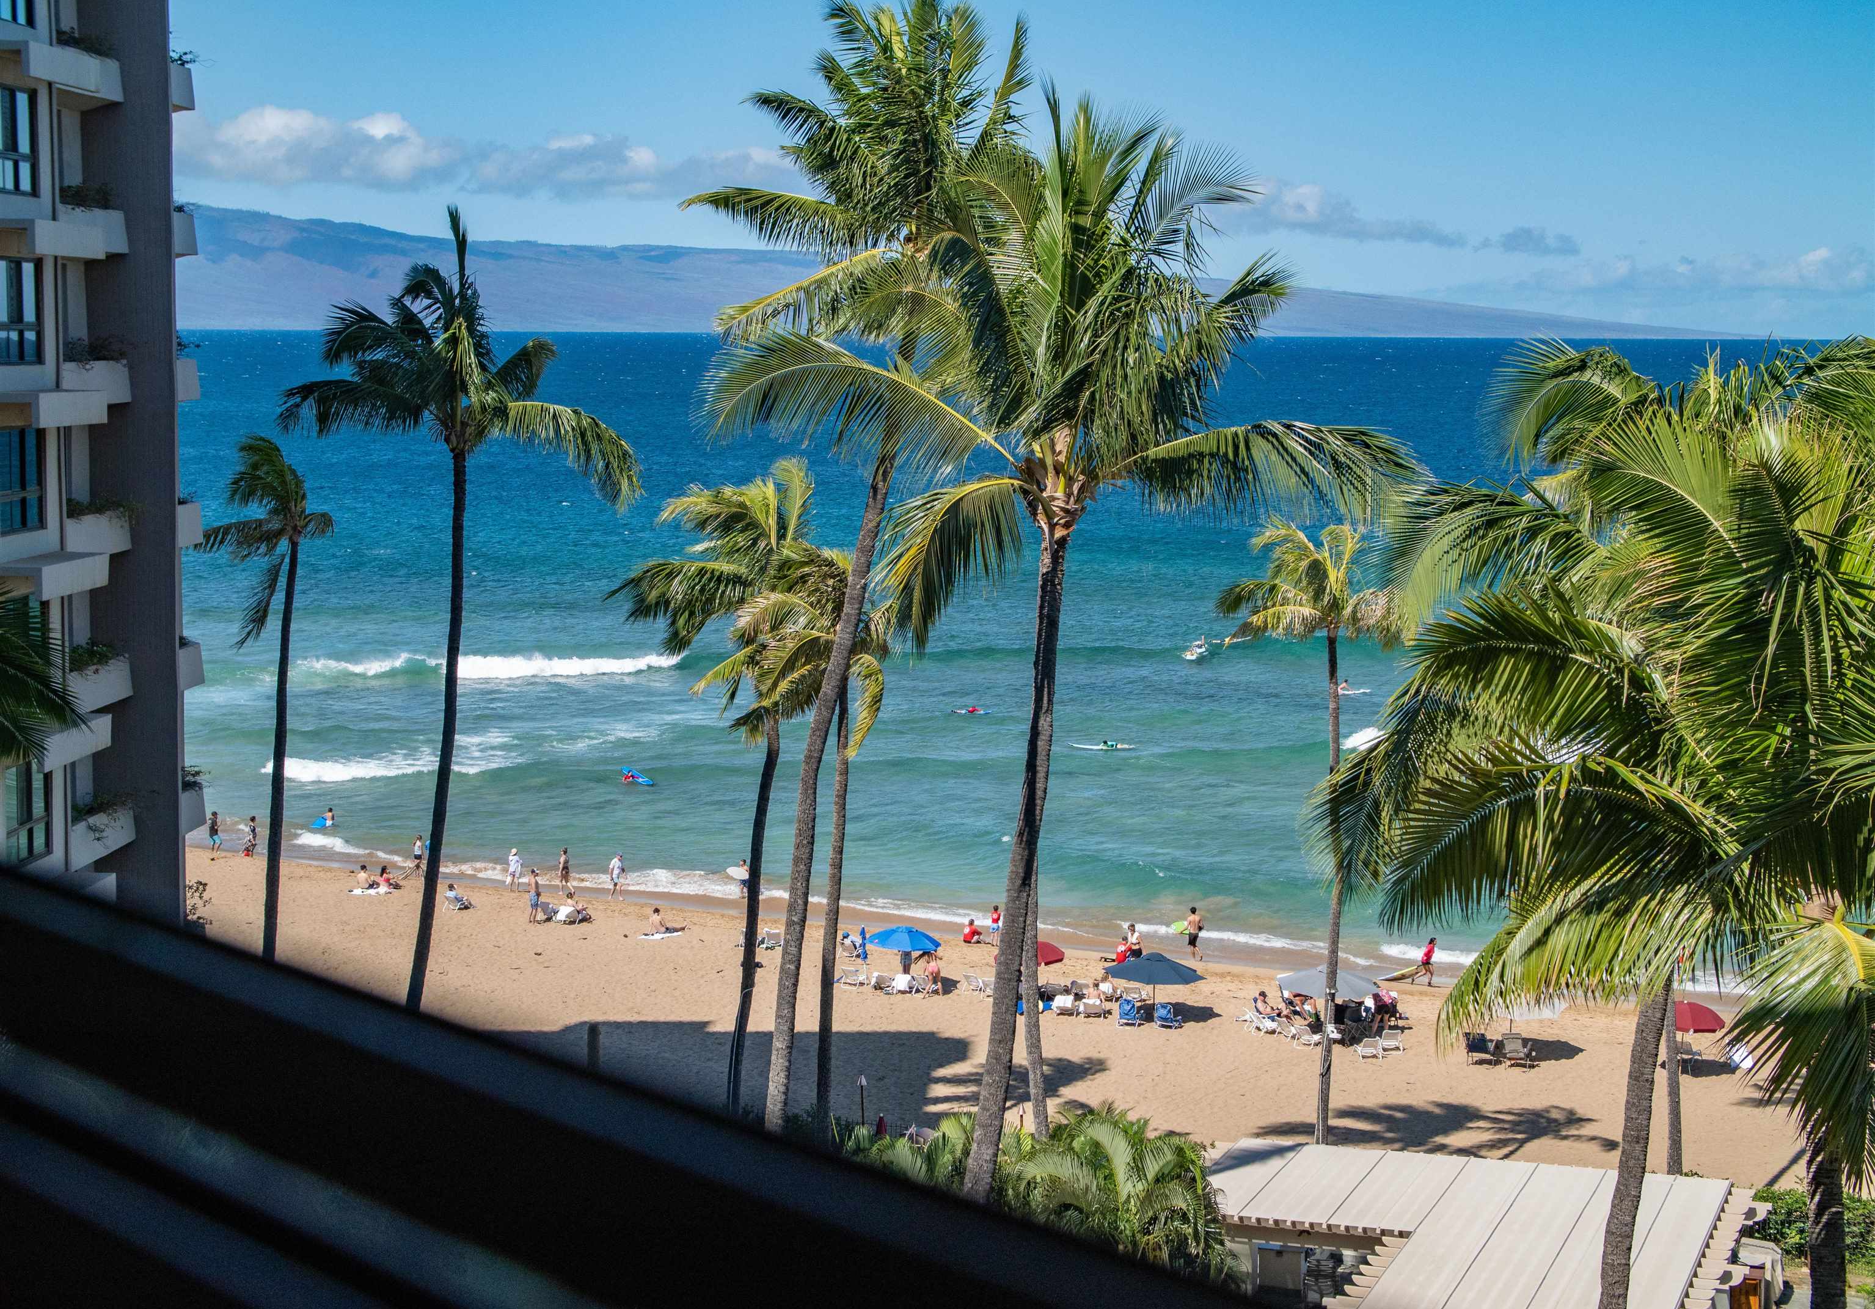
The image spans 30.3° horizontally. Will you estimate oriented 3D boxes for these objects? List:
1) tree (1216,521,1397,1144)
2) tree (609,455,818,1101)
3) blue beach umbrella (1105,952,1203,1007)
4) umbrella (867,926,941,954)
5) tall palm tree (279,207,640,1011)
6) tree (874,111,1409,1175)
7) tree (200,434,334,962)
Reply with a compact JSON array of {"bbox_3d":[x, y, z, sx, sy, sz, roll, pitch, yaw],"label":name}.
[{"bbox_3d":[7.247,4.529,68.725,3.679,14.352,4.000,0,5,0],"label":"tree"},{"bbox_3d":[-4.662,3.595,72.661,4.163,15.340,4.500,0,5,0],"label":"tree"},{"bbox_3d":[6.150,9.365,98.049,2.799,1.900,2.799,0,5,0],"label":"blue beach umbrella"},{"bbox_3d":[-0.994,8.967,101.845,2.166,2.000,2.166,0,5,0],"label":"umbrella"},{"bbox_3d":[-8.790,1.889,64.467,6.601,20.231,6.300,0,5,0],"label":"tall palm tree"},{"bbox_3d":[1.505,3.935,40.548,7.790,20.764,7.200,0,5,0],"label":"tree"},{"bbox_3d":[-13.969,3.327,72.641,2.795,15.774,3.300,0,5,0],"label":"tree"}]

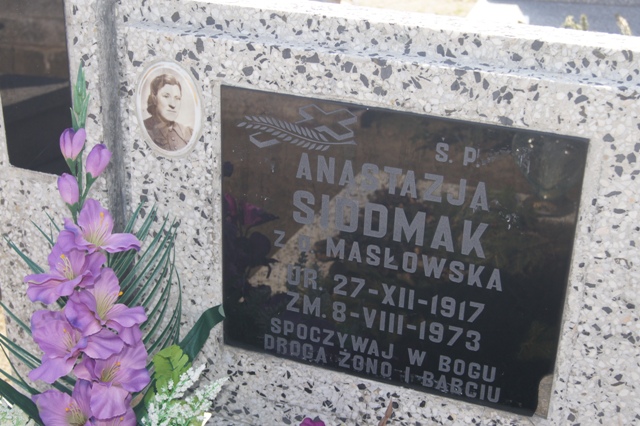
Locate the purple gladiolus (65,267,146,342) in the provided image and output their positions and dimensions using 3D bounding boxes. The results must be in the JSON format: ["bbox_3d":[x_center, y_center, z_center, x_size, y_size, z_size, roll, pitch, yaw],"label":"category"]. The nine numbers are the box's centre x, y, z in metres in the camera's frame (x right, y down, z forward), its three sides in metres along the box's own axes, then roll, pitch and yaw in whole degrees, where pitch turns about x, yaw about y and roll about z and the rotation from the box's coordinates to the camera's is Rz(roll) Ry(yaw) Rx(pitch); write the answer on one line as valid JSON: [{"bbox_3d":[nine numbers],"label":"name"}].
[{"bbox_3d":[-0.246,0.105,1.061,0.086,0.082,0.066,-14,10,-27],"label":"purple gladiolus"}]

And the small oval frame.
[{"bbox_3d":[-0.181,-0.125,1.111,0.090,0.120,0.012,10,25,18],"label":"small oval frame"}]

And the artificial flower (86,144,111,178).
[{"bbox_3d":[-0.254,-0.059,1.058,0.024,0.042,0.024,5,24,-18],"label":"artificial flower"}]

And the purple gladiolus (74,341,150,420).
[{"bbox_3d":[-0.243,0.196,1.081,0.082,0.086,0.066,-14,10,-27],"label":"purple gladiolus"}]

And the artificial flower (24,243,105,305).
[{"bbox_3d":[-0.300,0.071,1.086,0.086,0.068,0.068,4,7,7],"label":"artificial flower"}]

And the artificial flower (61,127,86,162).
[{"bbox_3d":[-0.285,-0.080,1.068,0.028,0.040,0.026,-11,29,-12],"label":"artificial flower"}]

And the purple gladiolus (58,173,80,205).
[{"bbox_3d":[-0.293,-0.029,1.081,0.023,0.038,0.023,-18,30,-9],"label":"purple gladiolus"}]

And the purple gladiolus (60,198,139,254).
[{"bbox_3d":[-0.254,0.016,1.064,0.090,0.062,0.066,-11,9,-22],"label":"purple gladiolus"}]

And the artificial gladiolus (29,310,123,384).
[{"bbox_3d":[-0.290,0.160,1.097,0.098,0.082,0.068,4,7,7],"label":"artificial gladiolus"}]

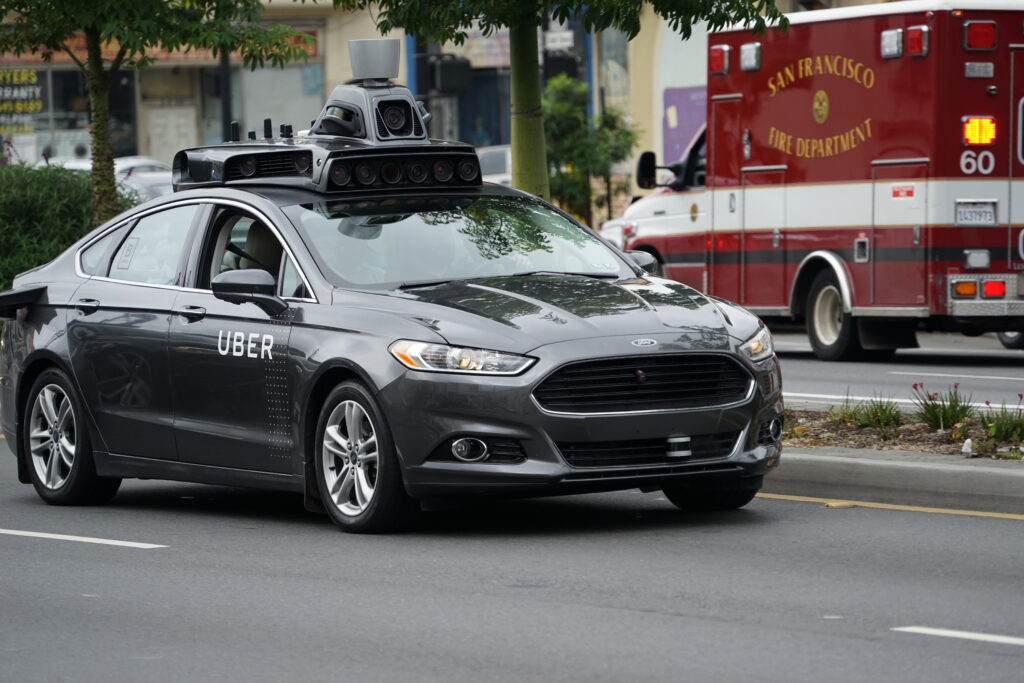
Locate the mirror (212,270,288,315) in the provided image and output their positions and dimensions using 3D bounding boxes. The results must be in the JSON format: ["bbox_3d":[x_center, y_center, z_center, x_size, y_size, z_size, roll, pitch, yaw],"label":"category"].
[{"bbox_3d":[-1.127,-0.210,24.442,0.235,0.205,0.260,-3,3,-30],"label":"mirror"}]

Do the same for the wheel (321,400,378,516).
[{"bbox_3d":[-0.596,0.484,23.872,0.180,0.487,0.487,-3,3,-30],"label":"wheel"}]

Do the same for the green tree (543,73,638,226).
[{"bbox_3d":[0.810,-1.790,61.000,1.120,2.100,1.100,-2,2,0],"label":"green tree"}]

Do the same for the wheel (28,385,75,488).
[{"bbox_3d":[-2.041,0.437,26.329,0.180,0.487,0.487,-3,3,-30],"label":"wheel"}]

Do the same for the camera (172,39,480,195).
[{"bbox_3d":[-0.787,-1.012,25.663,1.040,0.680,1.210,-3,3,-30],"label":"camera"}]

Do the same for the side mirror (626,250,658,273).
[{"bbox_3d":[0.509,-0.304,25.403,0.235,0.205,0.260,-3,3,-30],"label":"side mirror"}]

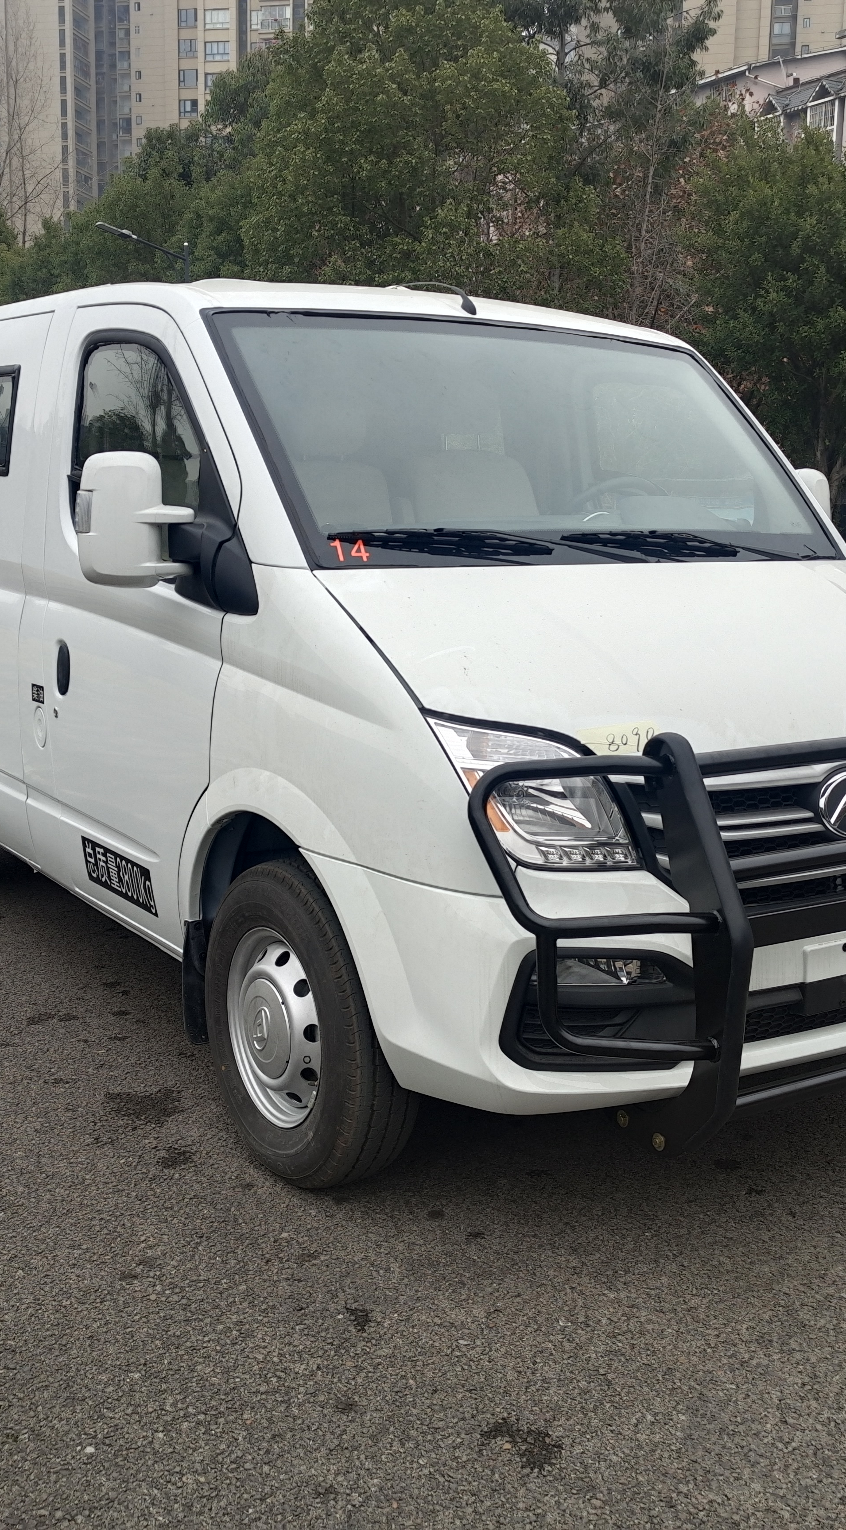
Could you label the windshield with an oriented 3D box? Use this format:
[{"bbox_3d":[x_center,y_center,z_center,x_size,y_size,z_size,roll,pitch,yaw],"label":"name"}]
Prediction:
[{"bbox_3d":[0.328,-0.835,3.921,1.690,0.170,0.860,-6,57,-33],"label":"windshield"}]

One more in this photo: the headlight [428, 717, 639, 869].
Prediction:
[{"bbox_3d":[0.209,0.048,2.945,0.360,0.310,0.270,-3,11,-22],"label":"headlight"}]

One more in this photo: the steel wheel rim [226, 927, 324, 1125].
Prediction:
[{"bbox_3d":[-0.284,0.587,3.475,0.160,0.445,0.445,-6,11,-33],"label":"steel wheel rim"}]

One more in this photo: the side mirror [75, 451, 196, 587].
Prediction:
[{"bbox_3d":[-0.639,-0.545,3.428,0.260,0.310,0.180,-6,12,-33],"label":"side mirror"}]

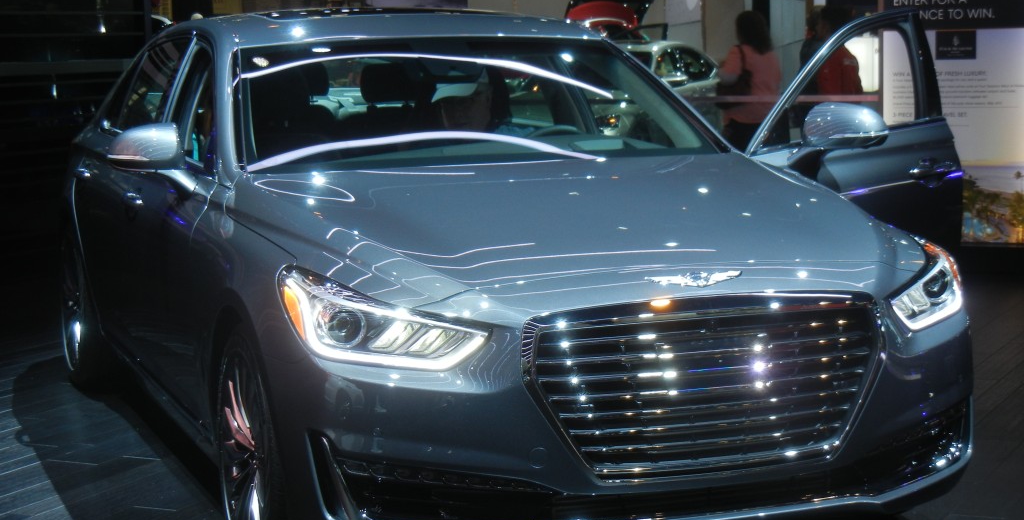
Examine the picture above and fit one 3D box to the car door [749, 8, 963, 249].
[{"bbox_3d":[1.078,-0.243,6.607,0.320,1.120,1.170,5,8,42],"label":"car door"}]

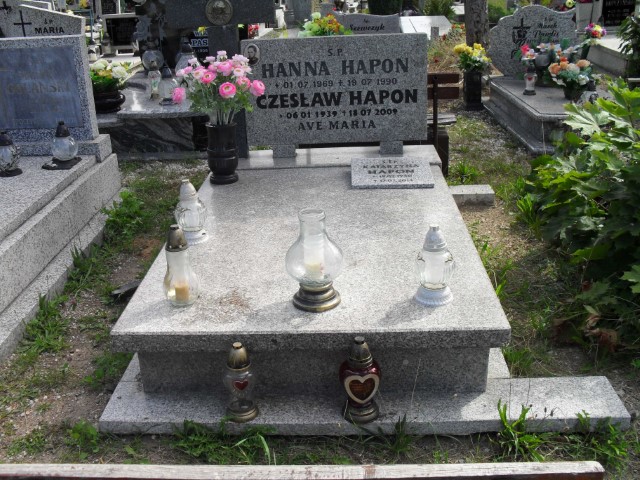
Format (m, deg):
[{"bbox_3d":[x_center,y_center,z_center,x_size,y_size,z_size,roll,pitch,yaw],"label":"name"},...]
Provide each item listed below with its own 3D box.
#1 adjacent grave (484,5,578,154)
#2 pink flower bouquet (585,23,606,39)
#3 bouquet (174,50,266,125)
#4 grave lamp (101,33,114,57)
[{"bbox_3d":[1.919,-1.379,5.187,0.880,0.850,1.850,-2,24,2],"label":"adjacent grave"},{"bbox_3d":[2.484,-1.884,5.834,0.200,0.160,0.190,-1,24,3],"label":"pink flower bouquet"},{"bbox_3d":[-0.459,-0.721,3.091,0.420,0.330,0.360,-1,24,3],"label":"bouquet"},{"bbox_3d":[-2.721,-2.497,8.281,0.119,0.288,0.119,-9,24,-16],"label":"grave lamp"}]

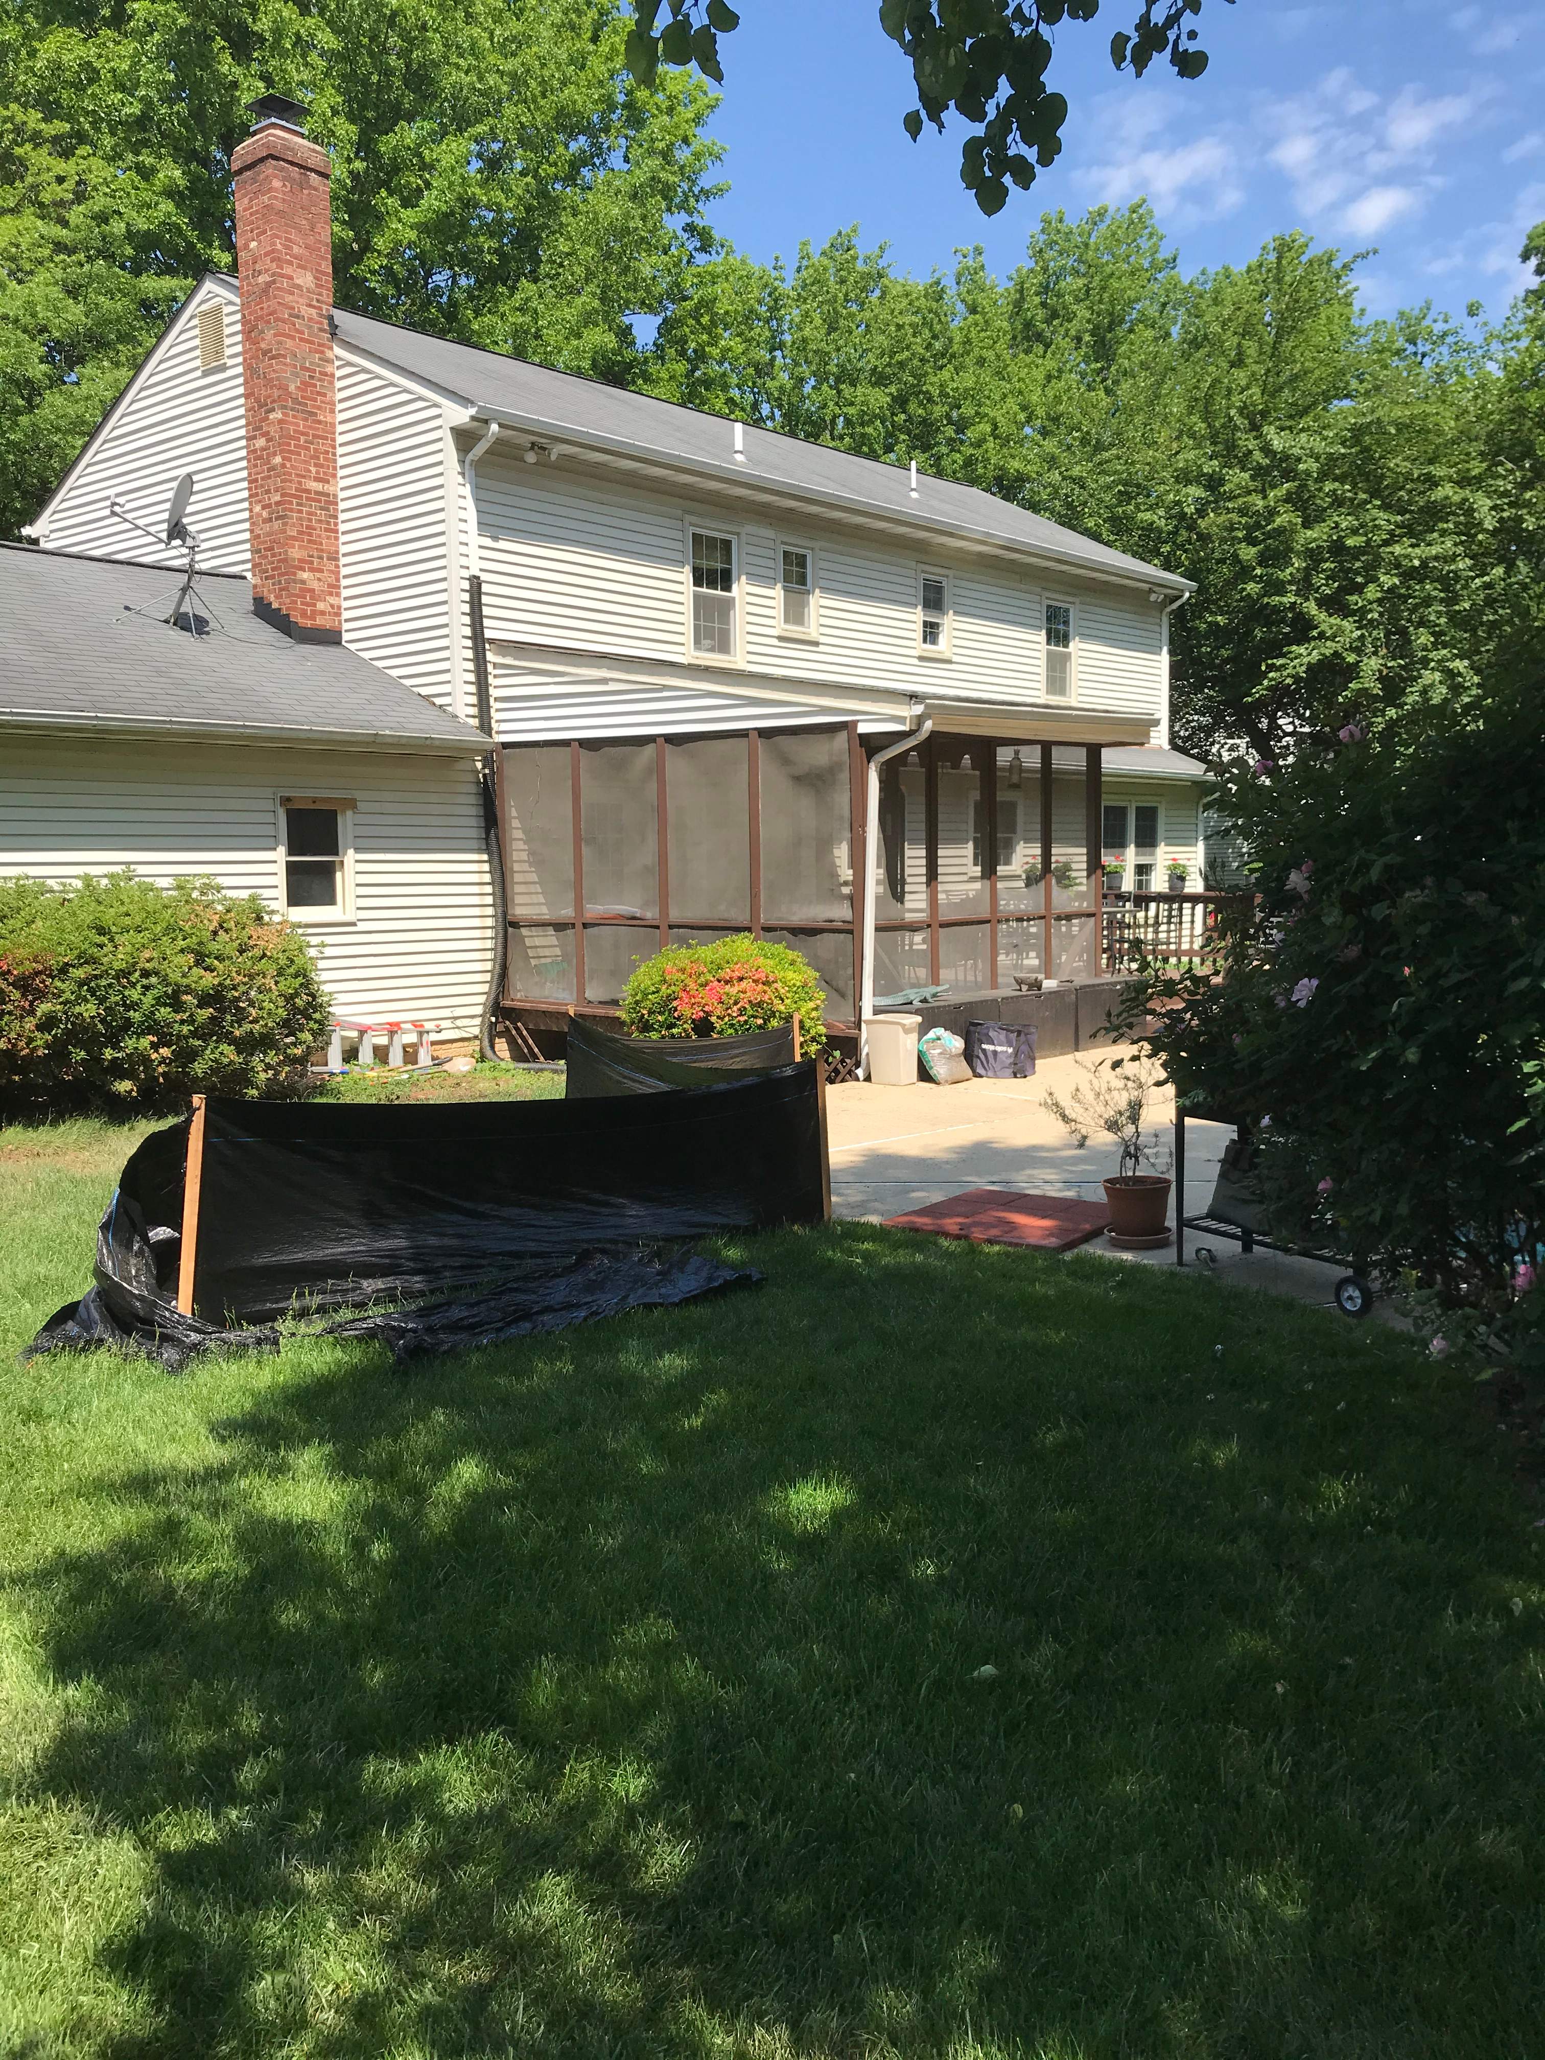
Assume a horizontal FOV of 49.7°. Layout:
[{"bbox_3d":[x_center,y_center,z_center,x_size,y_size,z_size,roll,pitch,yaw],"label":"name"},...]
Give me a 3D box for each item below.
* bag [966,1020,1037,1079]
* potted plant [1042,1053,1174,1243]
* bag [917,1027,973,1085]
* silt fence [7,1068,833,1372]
[{"bbox_3d":[1.802,0.155,13.090,0.520,0.440,0.420,0,6,1],"label":"bag"},{"bbox_3d":[1.462,0.522,7.261,0.560,0.820,0.520,0,6,0],"label":"potted plant"},{"bbox_3d":[1.310,0.202,12.676,0.250,0.420,0.420,4,7,41],"label":"bag"},{"bbox_3d":[-0.981,0.618,6.465,3.460,0.790,1.300,-4,7,-33],"label":"silt fence"}]

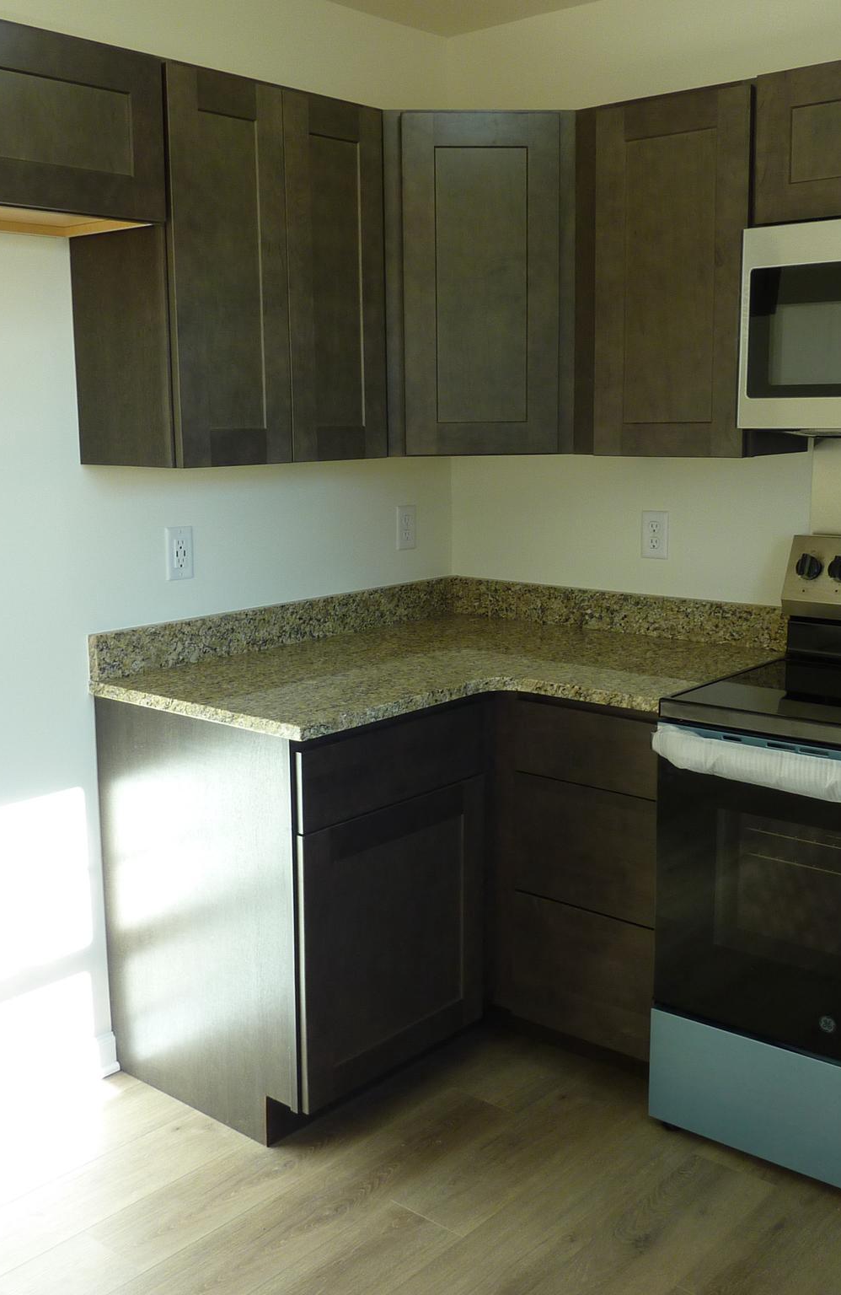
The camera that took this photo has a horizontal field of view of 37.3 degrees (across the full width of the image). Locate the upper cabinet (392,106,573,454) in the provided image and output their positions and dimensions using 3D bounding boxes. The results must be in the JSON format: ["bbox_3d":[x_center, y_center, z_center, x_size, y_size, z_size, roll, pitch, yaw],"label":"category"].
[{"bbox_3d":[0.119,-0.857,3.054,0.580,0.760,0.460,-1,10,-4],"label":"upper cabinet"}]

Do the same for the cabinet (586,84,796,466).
[{"bbox_3d":[0.645,-0.825,2.832,0.384,0.763,0.325,8,14,39],"label":"cabinet"}]

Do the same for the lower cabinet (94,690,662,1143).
[{"bbox_3d":[0.100,0.503,2.915,1.062,0.874,1.242,8,13,40],"label":"lower cabinet"}]

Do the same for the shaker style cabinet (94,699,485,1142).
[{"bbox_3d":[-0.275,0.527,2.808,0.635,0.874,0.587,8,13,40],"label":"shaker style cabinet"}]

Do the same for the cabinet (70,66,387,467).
[{"bbox_3d":[-0.390,-0.781,2.694,0.328,0.750,0.621,8,13,40],"label":"cabinet"}]

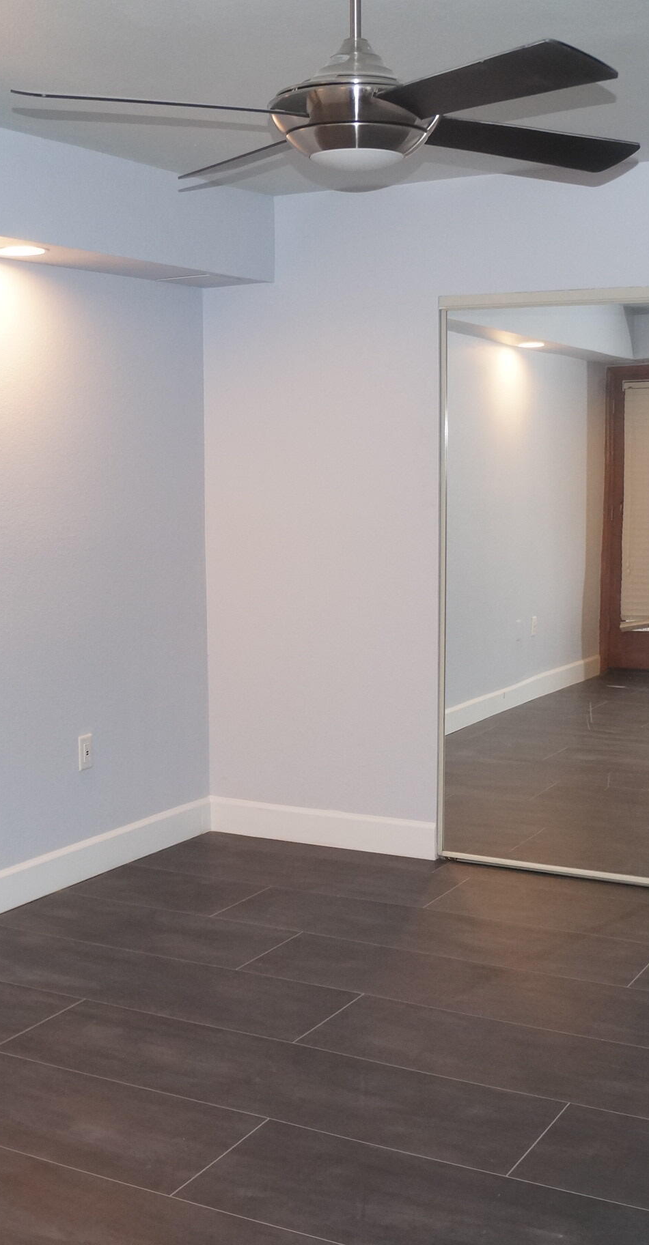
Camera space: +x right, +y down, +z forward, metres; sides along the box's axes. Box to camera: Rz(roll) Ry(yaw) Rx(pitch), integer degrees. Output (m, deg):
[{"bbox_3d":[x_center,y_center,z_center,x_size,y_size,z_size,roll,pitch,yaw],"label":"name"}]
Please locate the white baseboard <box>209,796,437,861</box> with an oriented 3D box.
[{"bbox_3d":[-0.018,0.789,5.413,0.991,0.146,0.018,3,8,29],"label":"white baseboard"}]

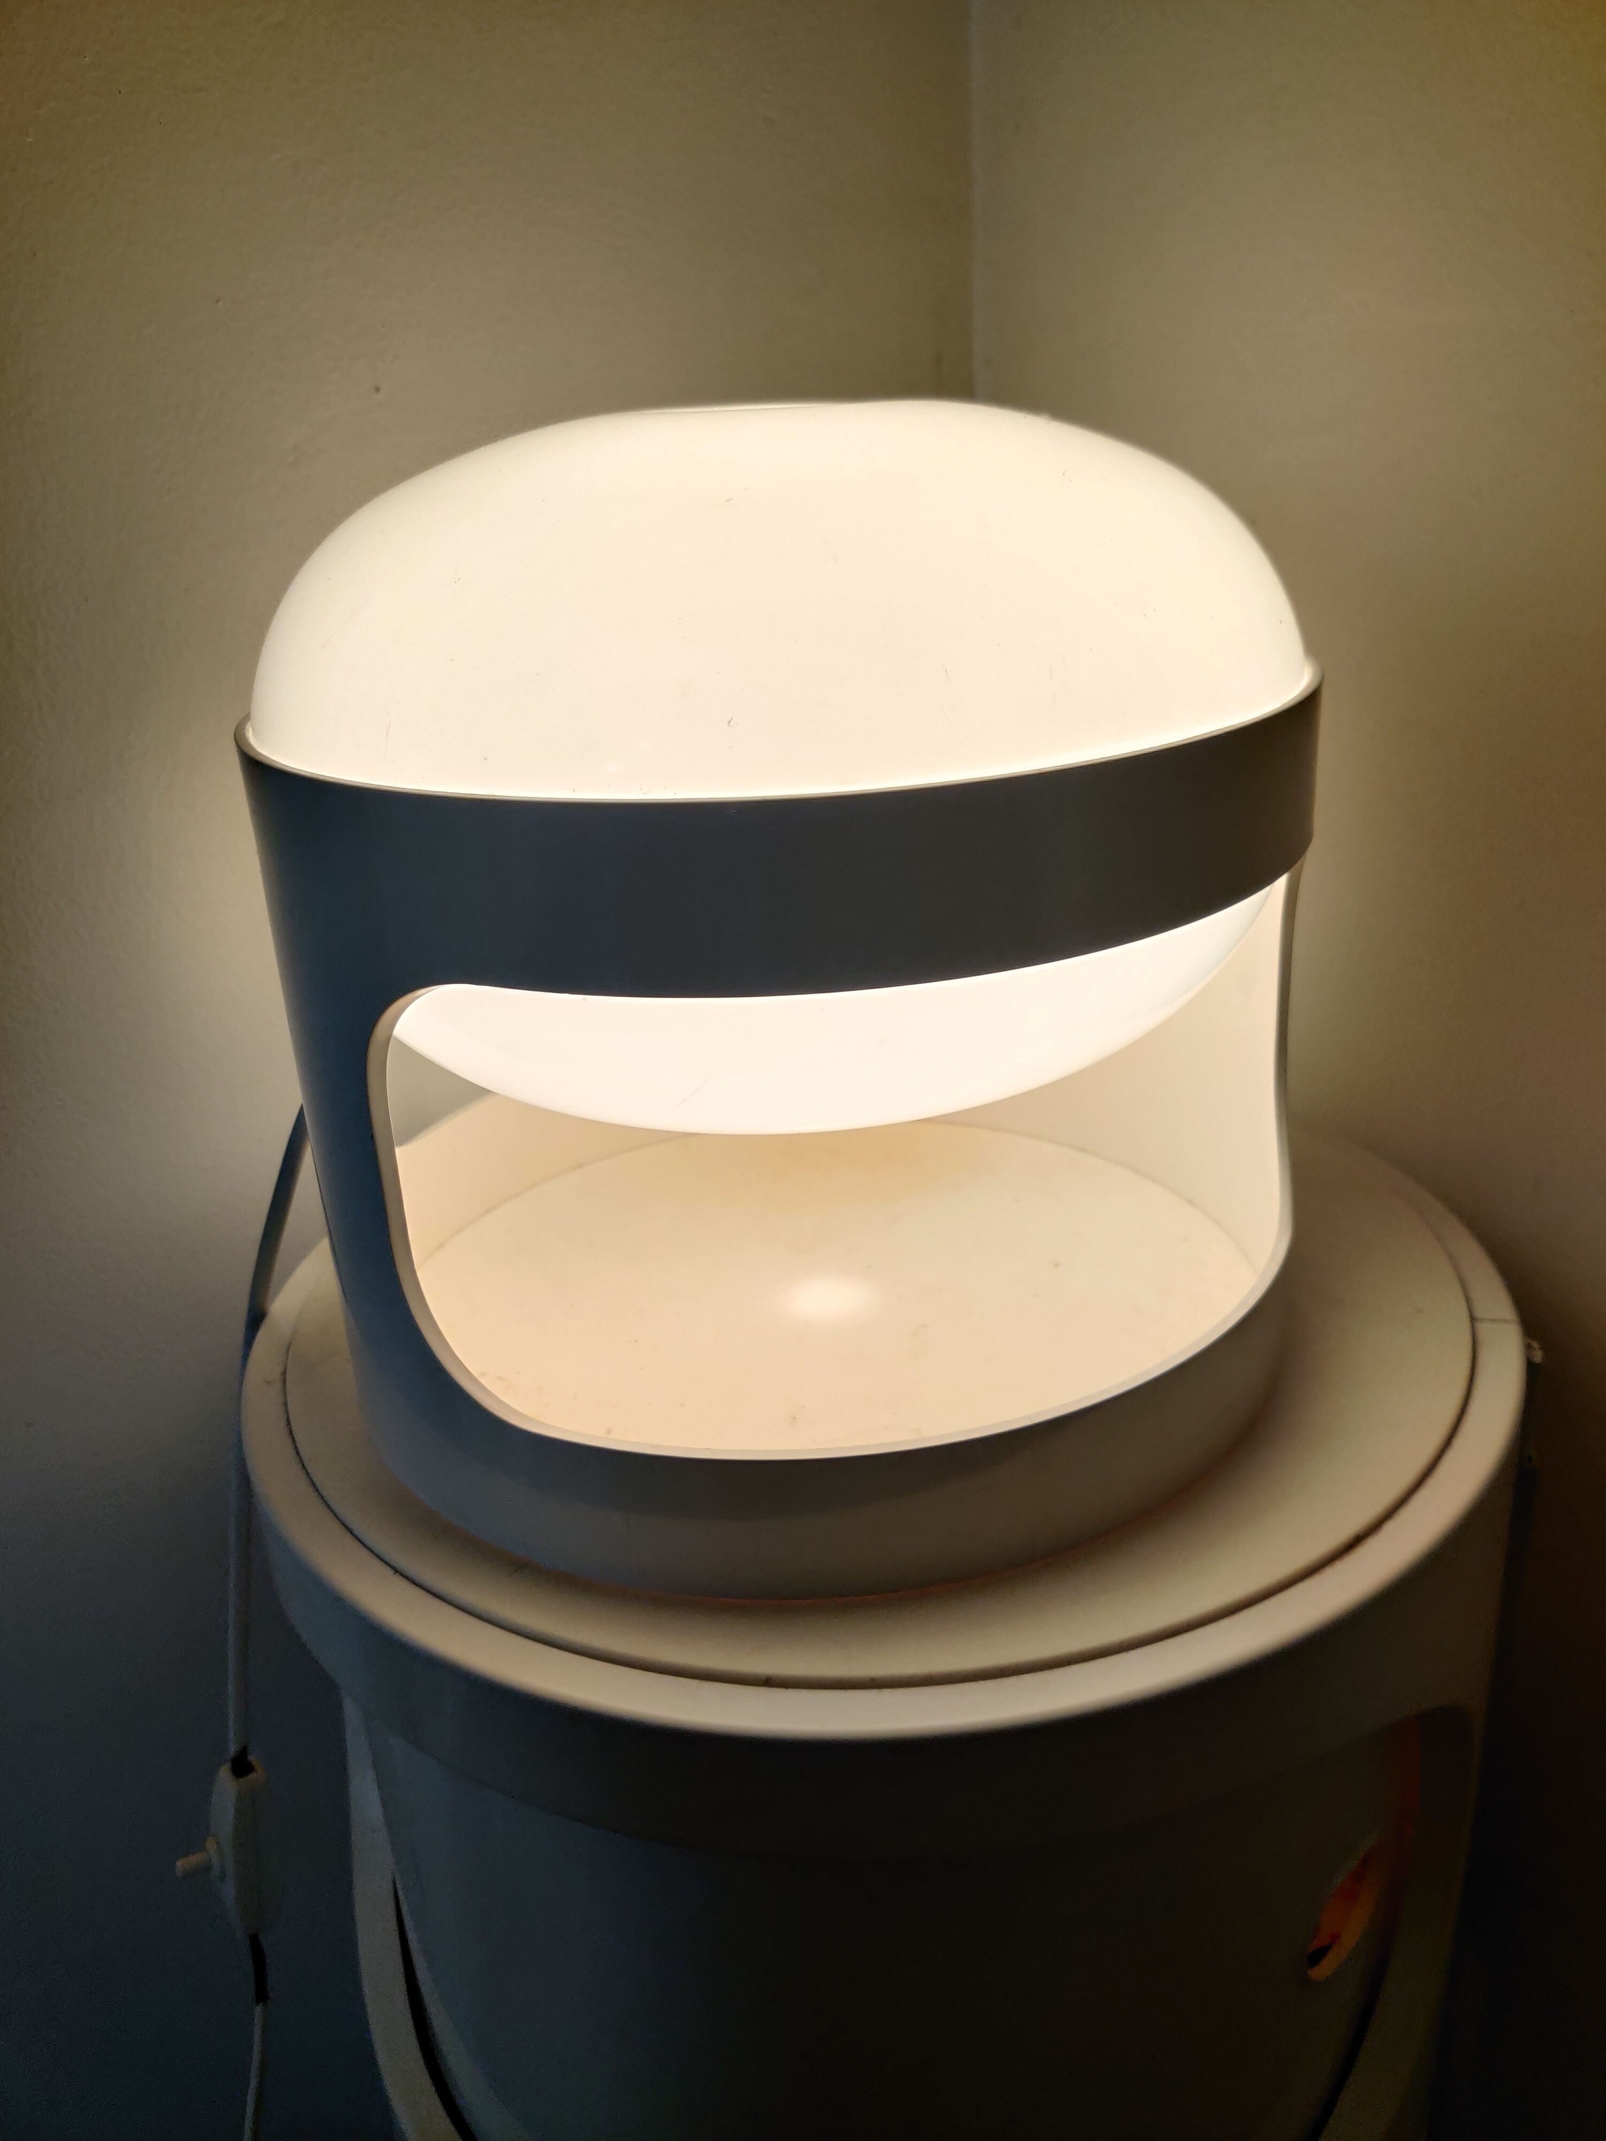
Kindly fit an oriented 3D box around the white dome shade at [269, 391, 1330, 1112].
[{"bbox_3d":[-0.004,-0.071,0.379,0.227,0.149,0.227,-4,23,0],"label":"white dome shade"}]

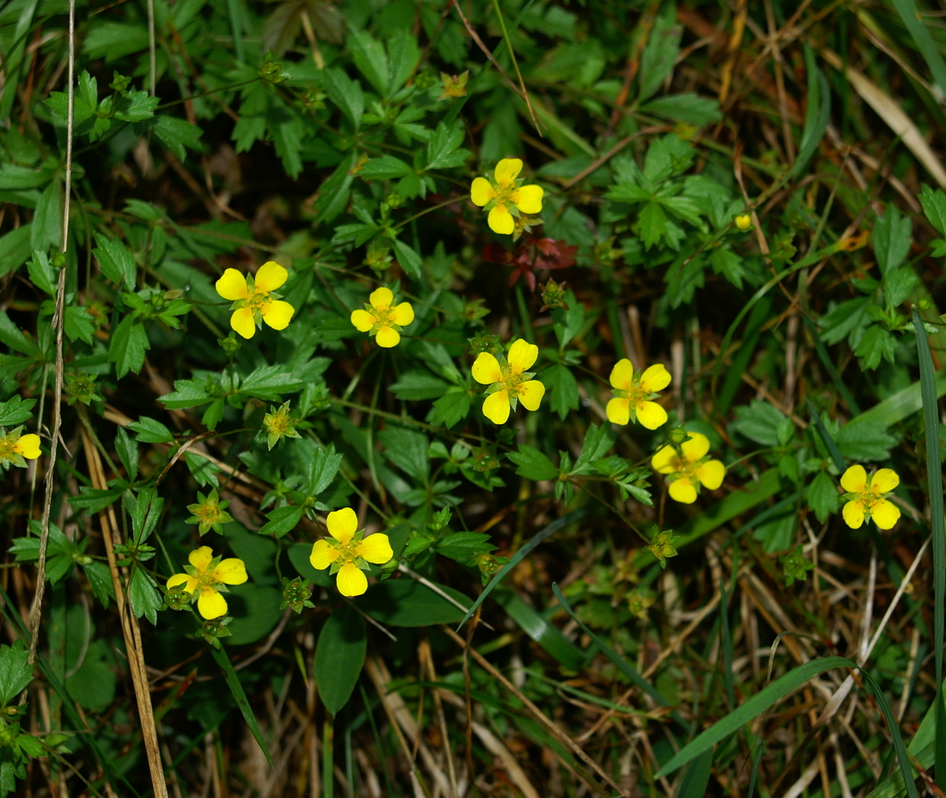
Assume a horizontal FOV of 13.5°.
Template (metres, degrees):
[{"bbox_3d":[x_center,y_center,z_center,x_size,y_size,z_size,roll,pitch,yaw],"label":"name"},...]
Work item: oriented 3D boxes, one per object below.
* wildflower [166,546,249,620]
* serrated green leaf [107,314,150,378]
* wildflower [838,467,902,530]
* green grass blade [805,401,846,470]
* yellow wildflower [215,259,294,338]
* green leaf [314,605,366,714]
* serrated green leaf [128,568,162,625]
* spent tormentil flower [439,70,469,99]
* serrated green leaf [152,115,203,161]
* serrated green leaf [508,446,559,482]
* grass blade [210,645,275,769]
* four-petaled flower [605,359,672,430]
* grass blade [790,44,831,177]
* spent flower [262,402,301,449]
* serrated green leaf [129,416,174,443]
[{"bbox_3d":[-0.037,0.026,0.561,0.011,0.004,0.011,0,72,0],"label":"wildflower"},{"bbox_3d":[-0.048,-0.007,0.560,0.005,0.003,0.009,10,67,4],"label":"serrated green leaf"},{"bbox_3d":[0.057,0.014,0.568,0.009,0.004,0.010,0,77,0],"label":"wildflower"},{"bbox_3d":[0.046,0.005,0.516,0.001,0.002,0.011,-25,68,-11],"label":"green grass blade"},{"bbox_3d":[-0.028,-0.013,0.508,0.010,0.004,0.010,0,72,0],"label":"yellow wildflower"},{"bbox_3d":[-0.019,0.038,0.579,0.007,0.004,0.017,7,70,3],"label":"green leaf"},{"bbox_3d":[-0.045,0.027,0.547,0.005,0.003,0.009,-17,68,-7],"label":"serrated green leaf"},{"bbox_3d":[-0.003,-0.046,0.580,0.004,0.003,0.004,0,76,0],"label":"spent tormentil flower"},{"bbox_3d":[-0.043,-0.037,0.575,0.009,0.003,0.006,38,72,15],"label":"serrated green leaf"},{"bbox_3d":[0.008,0.009,0.555,0.008,0.003,0.005,25,69,10],"label":"serrated green leaf"},{"bbox_3d":[-0.033,0.044,0.577,0.002,0.003,0.021,-27,72,-10],"label":"grass blade"},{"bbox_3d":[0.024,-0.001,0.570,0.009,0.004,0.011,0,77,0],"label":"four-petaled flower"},{"bbox_3d":[0.045,-0.039,0.538,0.004,0.003,0.020,8,64,4],"label":"grass blade"},{"bbox_3d":[-0.024,0.003,0.506,0.005,0.004,0.006,2,69,-5],"label":"spent flower"},{"bbox_3d":[-0.041,0.004,0.512,0.006,0.002,0.003,24,67,11],"label":"serrated green leaf"}]

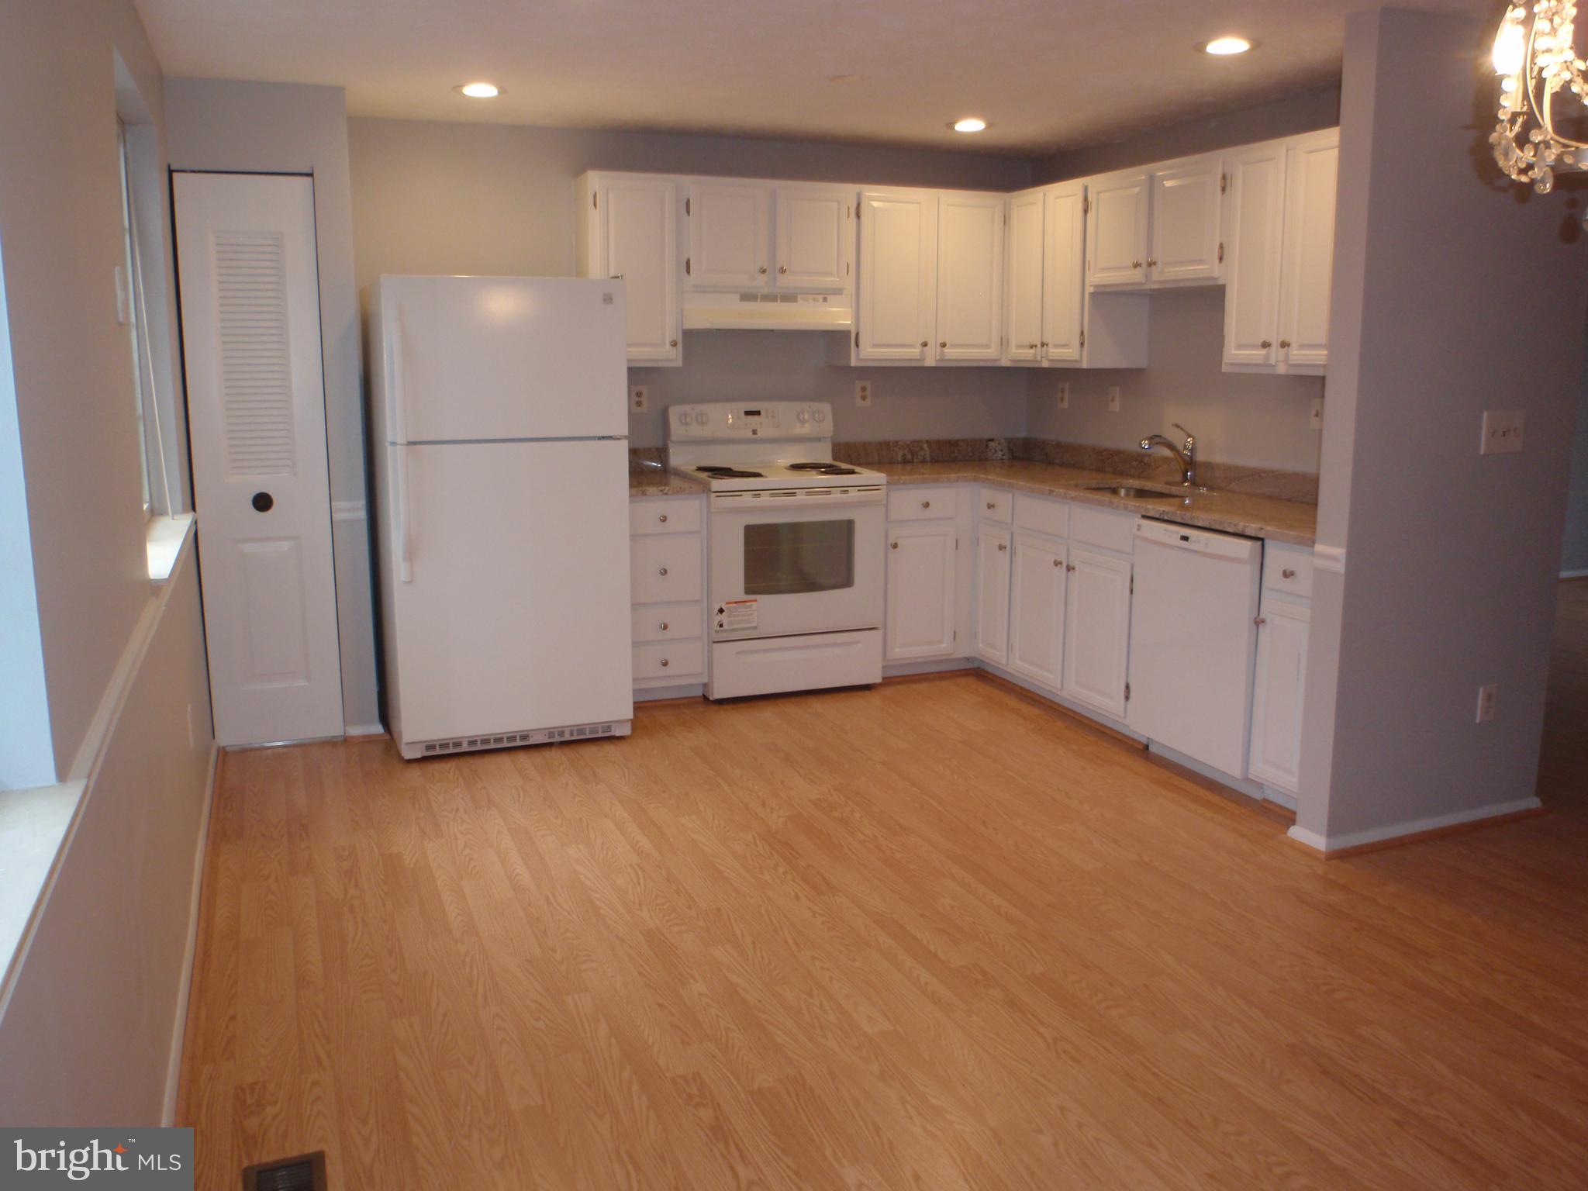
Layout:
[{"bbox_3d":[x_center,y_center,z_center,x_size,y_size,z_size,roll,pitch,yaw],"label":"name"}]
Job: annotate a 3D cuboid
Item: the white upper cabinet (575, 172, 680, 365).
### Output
[{"bbox_3d":[-0.685,-1.326,5.289,0.374,0.758,0.329,-4,12,-21],"label":"white upper cabinet"}]

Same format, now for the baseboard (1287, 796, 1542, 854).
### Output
[{"bbox_3d":[1.911,0.678,3.932,0.883,0.056,0.150,-4,12,-21],"label":"baseboard"}]

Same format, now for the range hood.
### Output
[{"bbox_3d":[-0.160,-1.216,5.534,0.761,0.147,0.314,-4,12,-21],"label":"range hood"}]

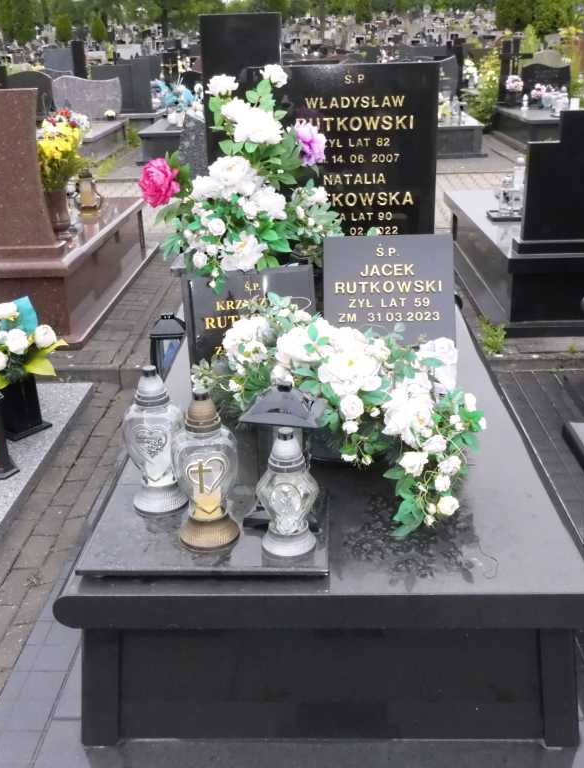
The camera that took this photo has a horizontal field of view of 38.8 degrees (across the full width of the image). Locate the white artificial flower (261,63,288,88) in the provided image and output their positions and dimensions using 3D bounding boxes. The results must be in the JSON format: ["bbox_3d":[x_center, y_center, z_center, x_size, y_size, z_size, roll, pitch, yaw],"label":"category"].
[{"bbox_3d":[-0.063,-1.109,2.977,0.099,0.089,0.089,-2,22,0],"label":"white artificial flower"}]

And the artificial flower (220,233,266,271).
[{"bbox_3d":[-0.156,-0.426,2.662,0.148,0.122,0.090,-3,22,-3],"label":"artificial flower"}]

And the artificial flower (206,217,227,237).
[{"bbox_3d":[-0.246,-0.512,2.694,0.065,0.065,0.055,-4,22,-5],"label":"artificial flower"}]

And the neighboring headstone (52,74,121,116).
[{"bbox_3d":[-2.737,-3.848,11.105,0.928,0.542,0.110,-1,22,2],"label":"neighboring headstone"}]

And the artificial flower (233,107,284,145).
[{"bbox_3d":[-0.120,-0.929,2.976,0.172,0.123,0.140,0,22,2],"label":"artificial flower"}]

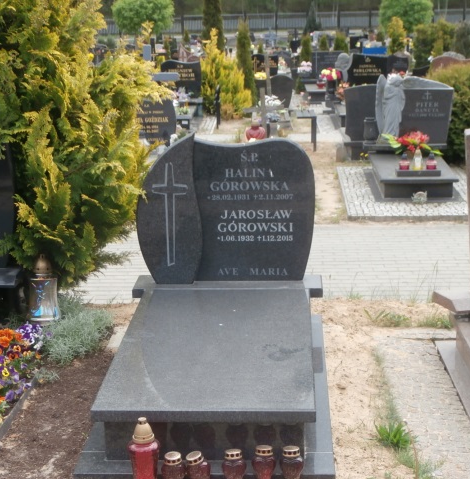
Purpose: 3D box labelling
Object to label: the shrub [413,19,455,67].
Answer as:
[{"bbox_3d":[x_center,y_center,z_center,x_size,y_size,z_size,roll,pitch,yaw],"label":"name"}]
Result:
[{"bbox_3d":[5.697,-5.484,30.000,1.200,1.550,1.200,0,12,3],"label":"shrub"}]

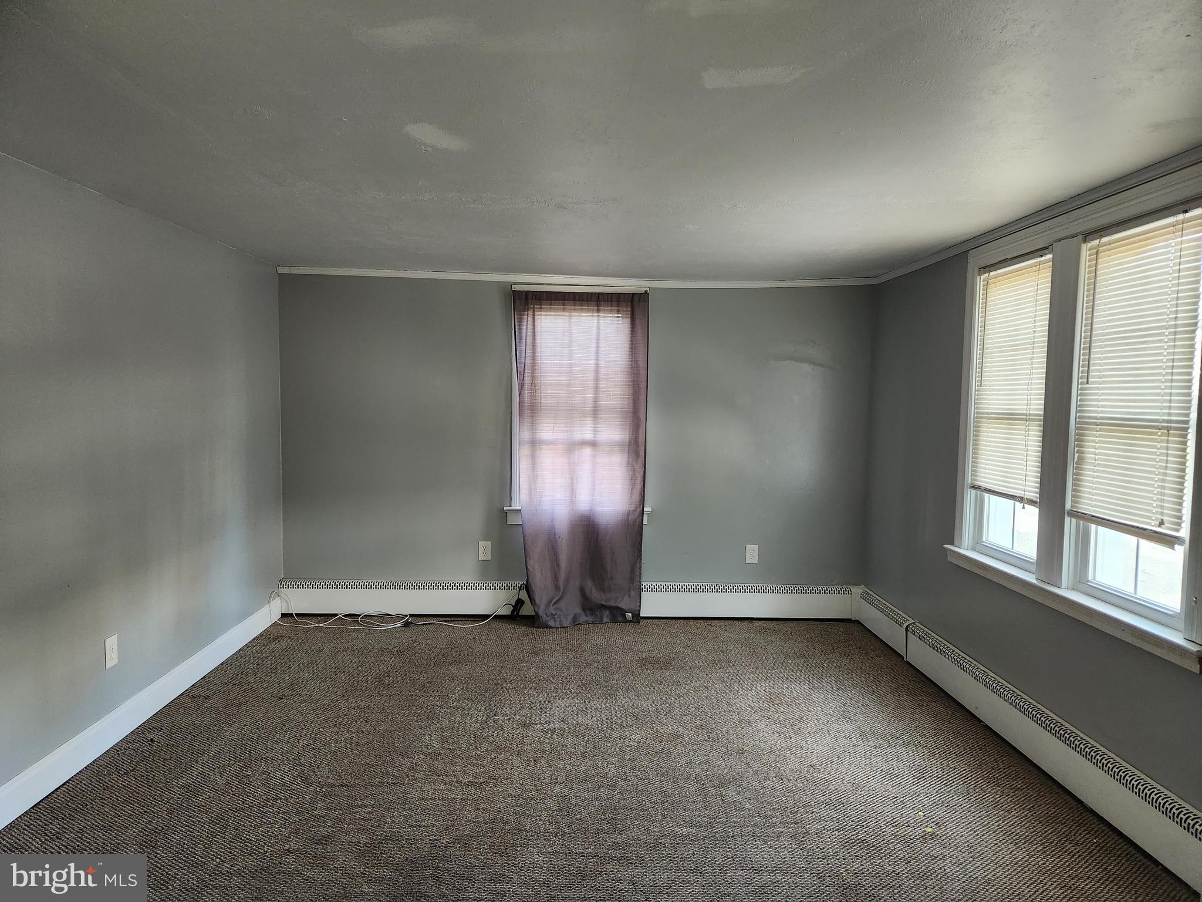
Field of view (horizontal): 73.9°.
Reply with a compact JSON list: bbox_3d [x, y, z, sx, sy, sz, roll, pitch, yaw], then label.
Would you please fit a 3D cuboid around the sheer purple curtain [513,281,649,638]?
[{"bbox_3d":[-0.130,0.043,4.828,0.833,2.018,0.181,1,4,-2],"label":"sheer purple curtain"}]

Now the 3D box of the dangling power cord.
[{"bbox_3d":[-1.217,0.941,4.804,1.476,0.201,0.251,1,4,-2],"label":"dangling power cord"}]

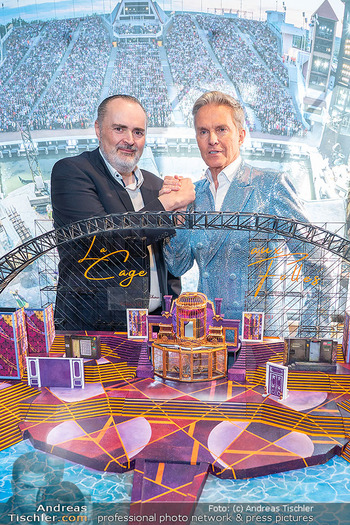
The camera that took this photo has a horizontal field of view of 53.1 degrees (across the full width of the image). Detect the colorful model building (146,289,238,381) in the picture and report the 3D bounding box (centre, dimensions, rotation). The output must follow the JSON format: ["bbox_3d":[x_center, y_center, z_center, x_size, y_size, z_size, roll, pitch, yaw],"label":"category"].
[{"bbox_3d":[0.060,0.212,1.070,0.272,0.220,0.180,1,12,8],"label":"colorful model building"}]

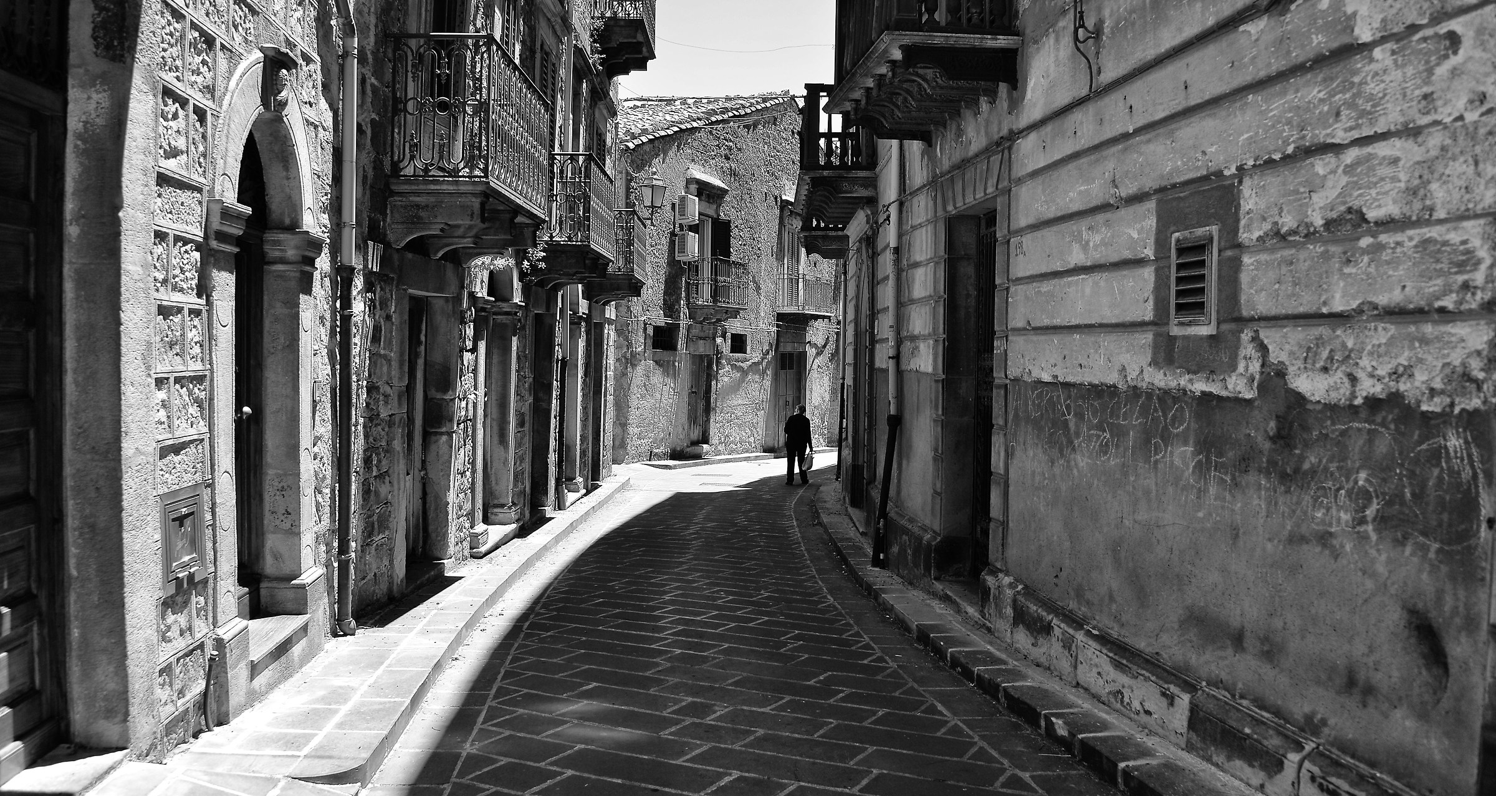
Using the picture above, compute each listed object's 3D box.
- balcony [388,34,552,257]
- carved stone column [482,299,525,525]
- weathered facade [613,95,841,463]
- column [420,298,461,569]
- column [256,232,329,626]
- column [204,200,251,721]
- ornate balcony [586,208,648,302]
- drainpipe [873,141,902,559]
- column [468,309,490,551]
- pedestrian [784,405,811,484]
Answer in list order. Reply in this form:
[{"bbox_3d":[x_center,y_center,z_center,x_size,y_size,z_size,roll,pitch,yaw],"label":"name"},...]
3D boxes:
[{"bbox_3d":[-2.110,-1.810,9.180,0.730,1.420,2.420,1,2,0],"label":"balcony"},{"bbox_3d":[-2.550,0.175,12.150,0.320,2.300,0.420,1,2,0],"label":"carved stone column"},{"bbox_3d":[0.300,-3.513,30.800,1.200,10.100,13.000,2,2,25],"label":"weathered facade"},{"bbox_3d":[-2.600,0.277,9.900,0.280,2.270,0.250,1,2,0],"label":"column"},{"bbox_3d":[-2.390,0.130,6.140,0.250,2.020,0.370,1,2,-6],"label":"column"},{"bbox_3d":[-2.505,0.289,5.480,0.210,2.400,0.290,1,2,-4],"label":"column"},{"bbox_3d":[-2.100,-2.185,18.750,0.730,1.420,2.450,1,2,0],"label":"ornate balcony"},{"bbox_3d":[1.200,-0.360,10.000,0.210,3.650,0.120,1,2,-5],"label":"drainpipe"},{"bbox_3d":[-2.480,0.240,10.600,0.260,2.280,0.370,1,2,0],"label":"column"},{"bbox_3d":[1.019,0.944,23.700,0.560,1.670,0.360,1,2,-6],"label":"pedestrian"}]

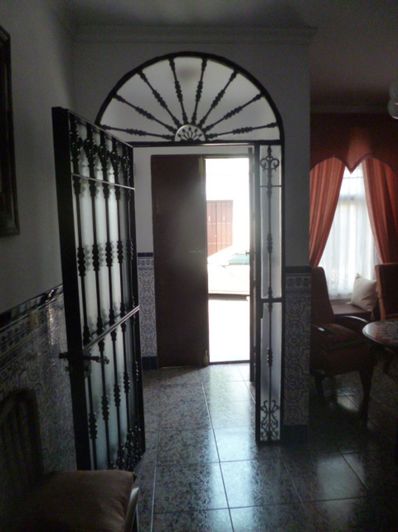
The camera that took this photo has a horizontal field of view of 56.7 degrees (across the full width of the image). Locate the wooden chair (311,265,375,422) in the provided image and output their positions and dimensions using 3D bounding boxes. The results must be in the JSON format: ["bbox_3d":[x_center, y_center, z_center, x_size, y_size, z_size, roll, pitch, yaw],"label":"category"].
[{"bbox_3d":[1.206,0.585,3.136,0.550,1.120,0.550,2,7,32],"label":"wooden chair"}]

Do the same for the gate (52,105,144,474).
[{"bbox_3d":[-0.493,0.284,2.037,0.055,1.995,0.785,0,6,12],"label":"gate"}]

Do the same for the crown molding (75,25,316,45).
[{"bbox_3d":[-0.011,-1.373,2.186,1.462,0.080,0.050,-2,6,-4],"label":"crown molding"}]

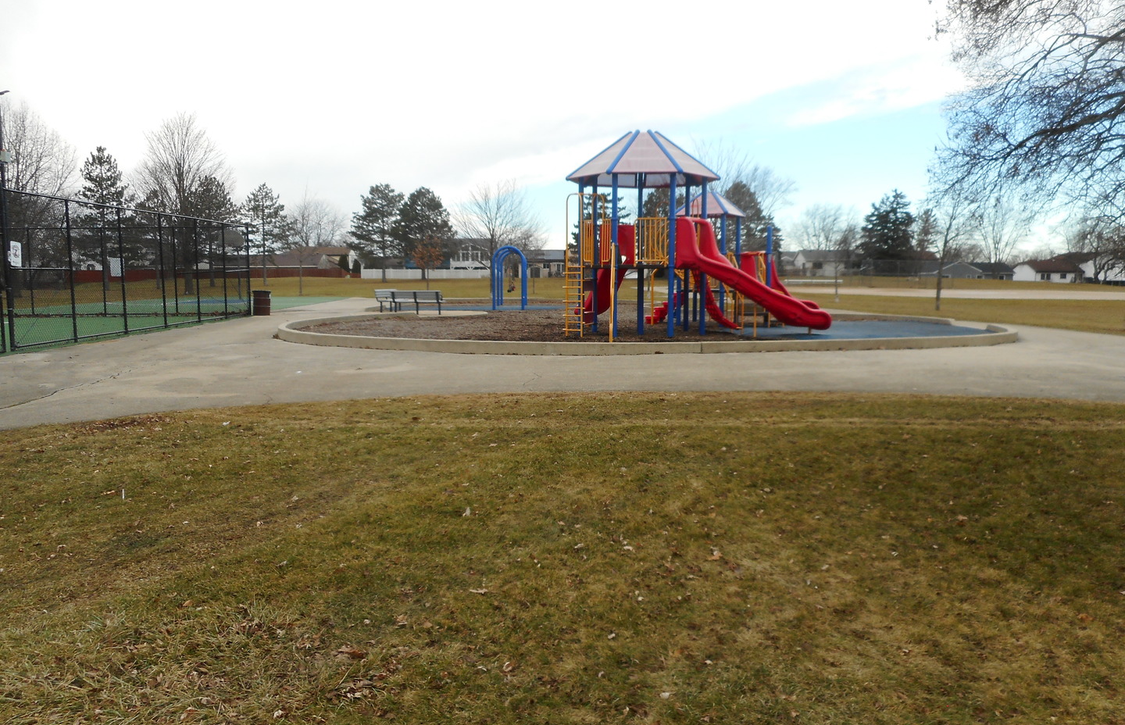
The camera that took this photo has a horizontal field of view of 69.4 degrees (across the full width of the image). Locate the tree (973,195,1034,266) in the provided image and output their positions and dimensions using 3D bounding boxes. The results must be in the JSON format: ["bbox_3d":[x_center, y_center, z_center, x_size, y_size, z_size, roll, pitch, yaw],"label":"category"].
[{"bbox_3d":[70.527,-19.759,130.000,9.000,14.000,9.000,0,6,0],"label":"tree"}]

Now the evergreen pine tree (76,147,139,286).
[{"bbox_3d":[-38.105,-12.101,68.000,5.100,11.800,5.100,0,6,0],"label":"evergreen pine tree"}]

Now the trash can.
[{"bbox_3d":[-10.431,-2.050,28.250,0.600,0.880,0.600,0,7,0],"label":"trash can"}]

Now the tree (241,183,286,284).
[{"bbox_3d":[-28.124,-12.105,77.125,4.560,9.650,4.560,0,7,0],"label":"tree"}]

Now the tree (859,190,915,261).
[{"bbox_3d":[55.775,-22.354,140.371,10.140,14.710,10.140,0,7,0],"label":"tree"}]

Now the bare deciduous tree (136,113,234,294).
[{"bbox_3d":[-25.090,-10.544,54.000,6.200,12.000,6.200,0,6,0],"label":"bare deciduous tree"}]

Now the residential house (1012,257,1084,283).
[{"bbox_3d":[88.768,-16.602,148.700,8.800,4.700,7.600,0,6,0],"label":"residential house"}]

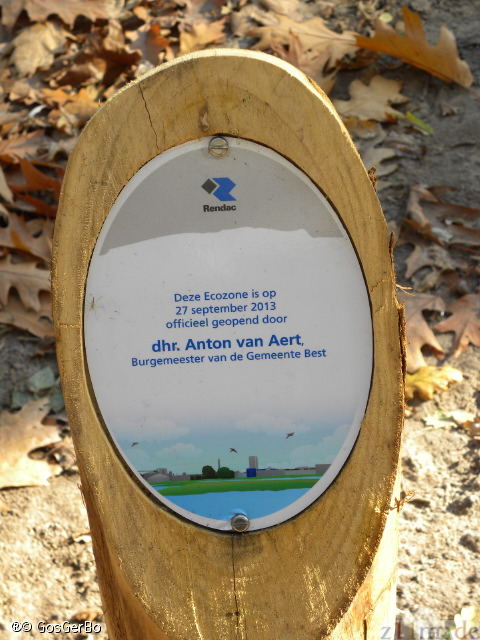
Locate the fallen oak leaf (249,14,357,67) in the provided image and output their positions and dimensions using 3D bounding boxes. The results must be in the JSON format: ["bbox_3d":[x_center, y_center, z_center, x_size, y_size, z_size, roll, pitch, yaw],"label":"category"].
[{"bbox_3d":[0.075,-0.333,1.887,0.130,0.025,0.100,4,43,7],"label":"fallen oak leaf"}]

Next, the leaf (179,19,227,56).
[{"bbox_3d":[-0.045,-0.339,1.897,0.055,0.022,0.078,31,52,31],"label":"leaf"}]

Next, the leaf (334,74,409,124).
[{"bbox_3d":[0.150,-0.256,1.813,0.090,0.018,0.082,-3,42,0],"label":"leaf"}]

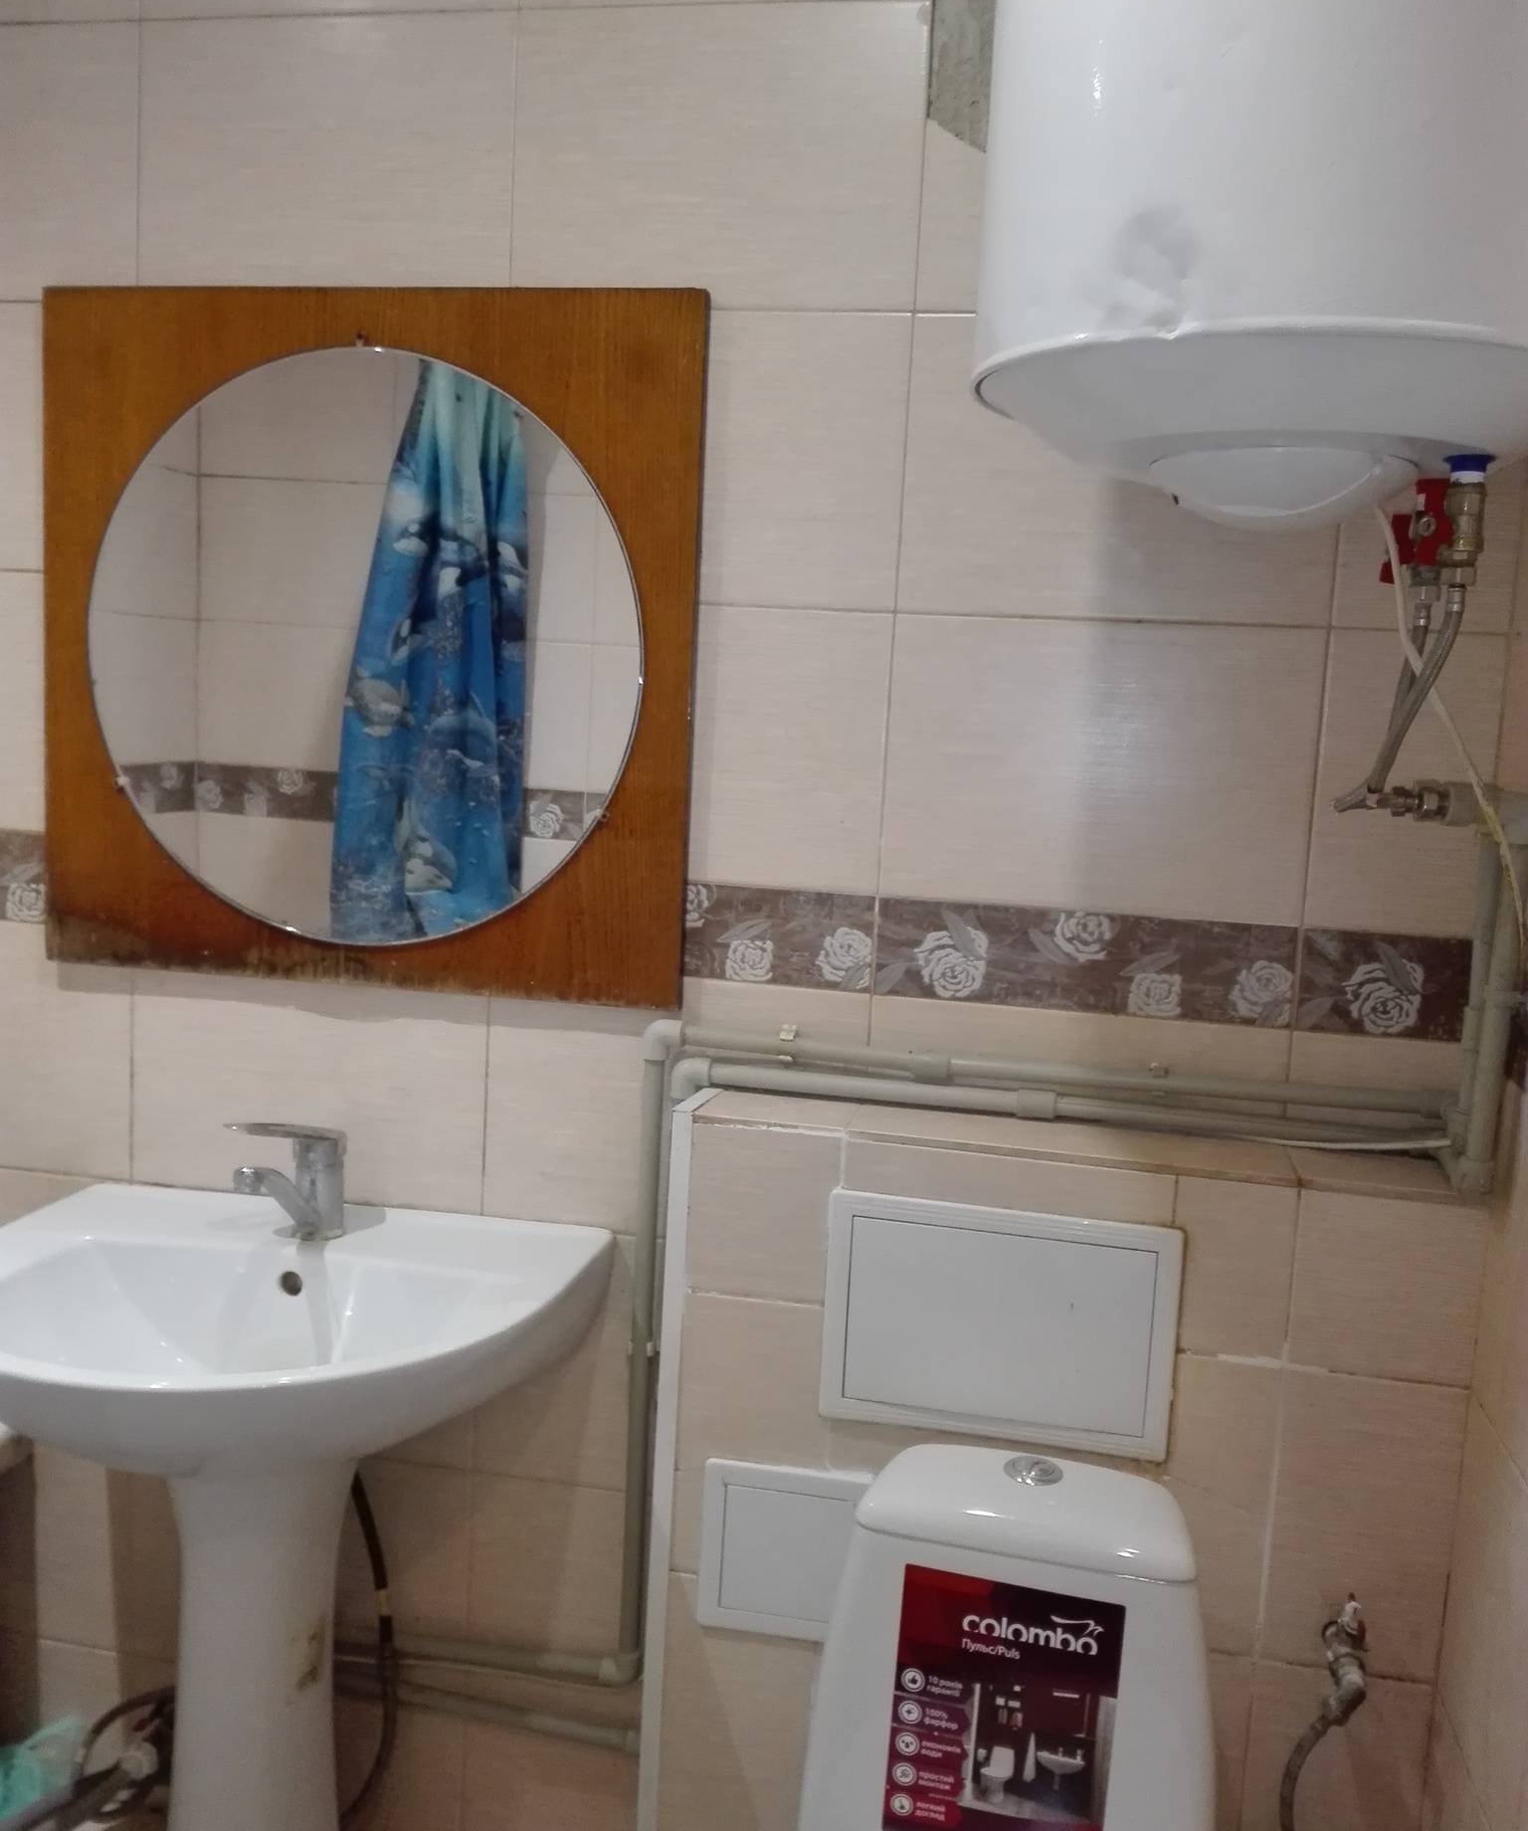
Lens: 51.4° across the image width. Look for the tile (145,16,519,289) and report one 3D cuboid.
[{"bbox_3d":[-0.441,-0.754,1.596,0.399,0.276,0.009,4,7,10],"label":"tile"}]

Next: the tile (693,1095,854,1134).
[{"bbox_3d":[0.017,0.196,1.539,0.140,0.009,0.141,4,7,10],"label":"tile"}]

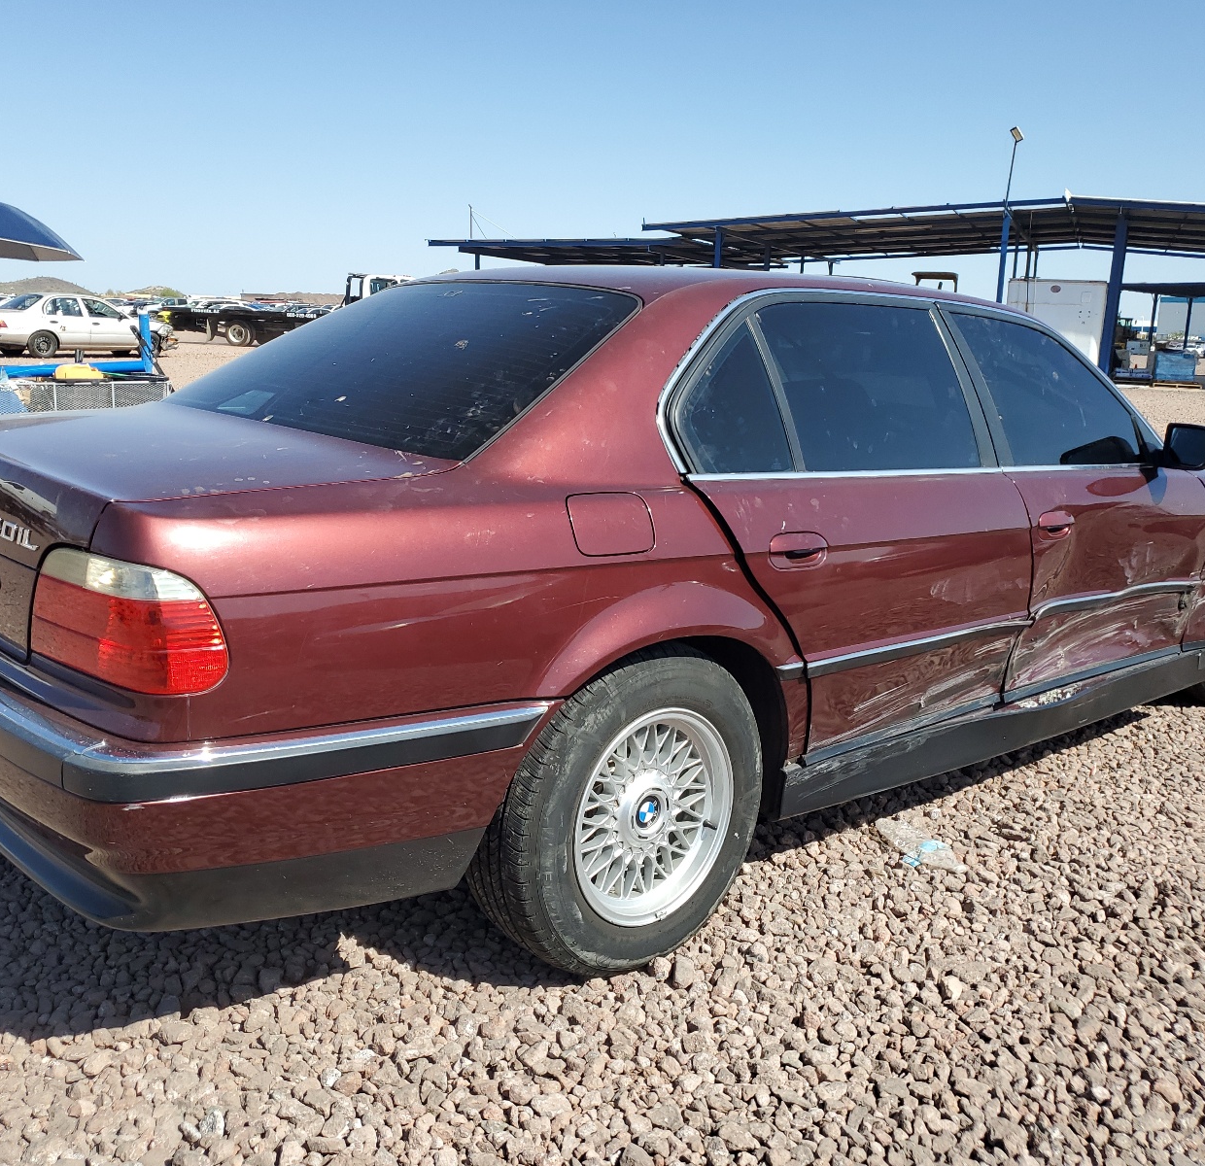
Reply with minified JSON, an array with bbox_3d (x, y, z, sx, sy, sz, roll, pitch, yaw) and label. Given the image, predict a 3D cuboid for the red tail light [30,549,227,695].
[{"bbox_3d":[-0.719,0.042,1.747,0.200,0.200,0.380,-8,15,-40],"label":"red tail light"}]

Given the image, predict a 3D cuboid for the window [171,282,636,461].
[{"bbox_3d":[-0.519,-0.544,2.753,0.660,0.120,1.380,-42,34,-26],"label":"window"}]

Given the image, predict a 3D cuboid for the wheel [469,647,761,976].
[{"bbox_3d":[0.043,0.445,2.413,0.670,0.670,0.245,-8,15,-40],"label":"wheel"}]

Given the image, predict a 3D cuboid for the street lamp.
[{"bbox_3d":[10.550,-8.650,30.800,0.500,6.300,0.550,8,13,26],"label":"street lamp"}]

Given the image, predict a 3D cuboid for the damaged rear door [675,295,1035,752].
[{"bbox_3d":[0.582,-0.157,2.722,1.250,1.020,0.270,-8,15,-40],"label":"damaged rear door"}]

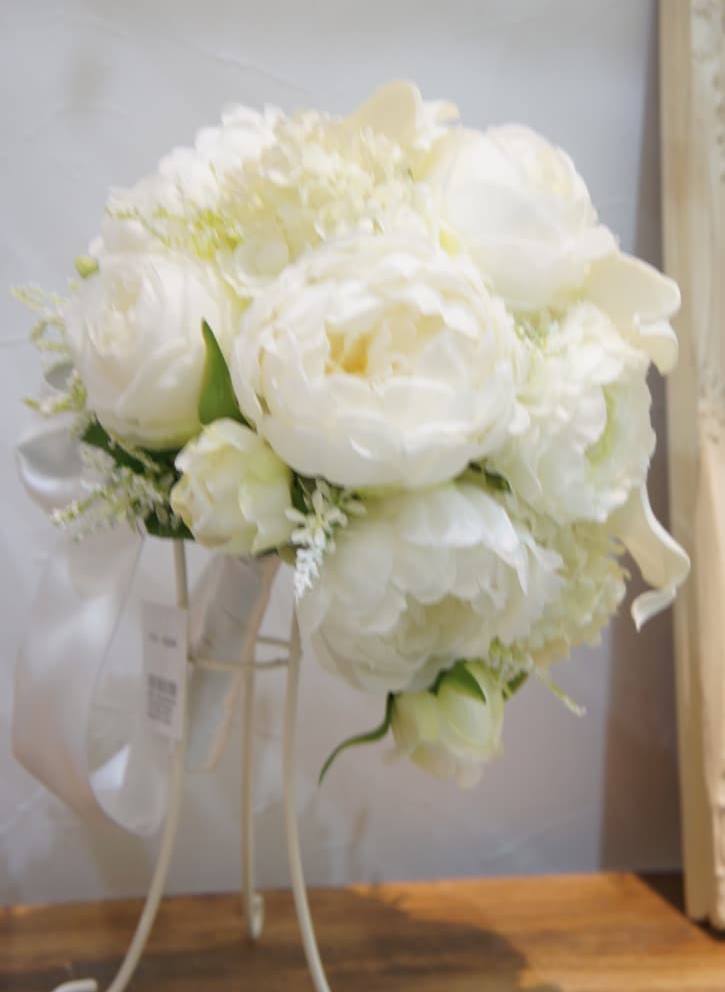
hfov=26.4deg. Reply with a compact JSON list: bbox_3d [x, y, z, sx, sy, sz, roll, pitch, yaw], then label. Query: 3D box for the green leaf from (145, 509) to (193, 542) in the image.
[{"bbox_3d":[-0.084,0.012,0.675,0.026,0.017,0.010,1,-17,6],"label":"green leaf"}]

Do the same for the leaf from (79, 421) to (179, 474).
[{"bbox_3d":[-0.103,-0.021,0.685,0.046,0.016,0.014,25,-19,16],"label":"leaf"}]

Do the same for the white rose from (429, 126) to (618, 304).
[{"bbox_3d":[0.071,-0.124,0.690,0.084,0.083,0.078,-5,-26,-40],"label":"white rose"}]

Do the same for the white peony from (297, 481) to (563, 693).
[{"bbox_3d":[0.028,0.037,0.642,0.110,0.090,0.085,-1,18,-9],"label":"white peony"}]

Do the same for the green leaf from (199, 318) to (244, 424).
[{"bbox_3d":[-0.059,-0.050,0.652,0.019,0.048,0.012,-17,-11,15],"label":"green leaf"}]

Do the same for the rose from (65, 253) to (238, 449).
[{"bbox_3d":[-0.092,-0.063,0.672,0.077,0.080,0.073,4,-18,34],"label":"rose"}]

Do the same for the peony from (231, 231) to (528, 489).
[{"bbox_3d":[0.007,-0.056,0.635,0.121,0.106,0.085,1,-14,10],"label":"peony"}]

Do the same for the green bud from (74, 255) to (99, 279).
[{"bbox_3d":[-0.125,-0.104,0.700,0.011,0.011,0.010,3,-5,24],"label":"green bud"}]

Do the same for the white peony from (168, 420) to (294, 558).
[{"bbox_3d":[-0.054,-0.004,0.642,0.051,0.055,0.053,3,2,0],"label":"white peony"}]

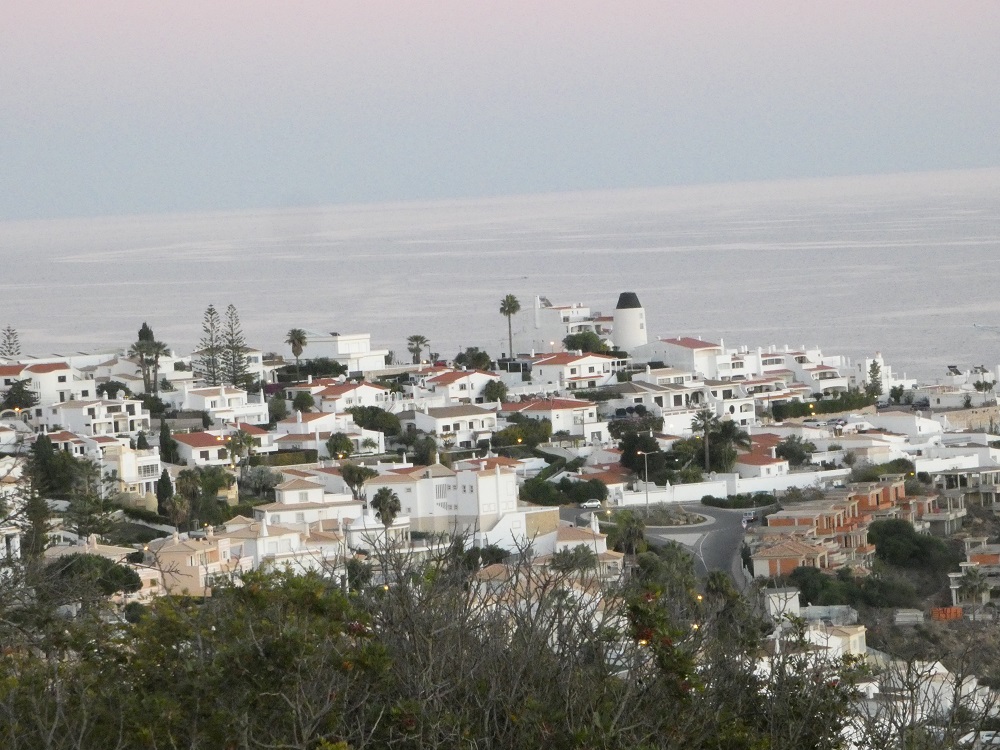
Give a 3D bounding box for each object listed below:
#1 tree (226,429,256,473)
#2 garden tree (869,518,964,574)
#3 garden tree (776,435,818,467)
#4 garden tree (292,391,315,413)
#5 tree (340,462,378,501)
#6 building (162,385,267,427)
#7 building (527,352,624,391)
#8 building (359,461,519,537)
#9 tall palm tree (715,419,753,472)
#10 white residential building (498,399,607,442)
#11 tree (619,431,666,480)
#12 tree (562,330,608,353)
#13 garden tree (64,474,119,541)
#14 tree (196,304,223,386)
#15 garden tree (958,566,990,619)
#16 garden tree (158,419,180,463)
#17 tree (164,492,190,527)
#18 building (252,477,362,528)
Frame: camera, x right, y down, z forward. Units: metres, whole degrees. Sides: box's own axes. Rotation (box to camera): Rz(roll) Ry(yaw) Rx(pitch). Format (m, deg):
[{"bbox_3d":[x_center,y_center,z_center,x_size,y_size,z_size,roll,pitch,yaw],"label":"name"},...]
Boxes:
[{"bbox_3d":[-43.558,12.806,920.000,5.000,7.500,5.000,-3,2,0],"label":"tree"},{"bbox_3d":[67.555,27.855,892.000,15.000,7.500,10.500,-3,2,0],"label":"garden tree"},{"bbox_3d":[54.586,14.087,1012.000,7.410,6.120,6.300,-3,2,0],"label":"garden tree"},{"bbox_3d":[-38.800,5.380,1078.000,4.300,4.600,4.200,-3,2,0],"label":"garden tree"},{"bbox_3d":[-24.390,18.490,948.000,6.400,6.800,6.000,-3,2,0],"label":"tree"},{"bbox_3d":[-55.650,5.970,1068.000,15.000,7.500,13.000,-5,3,-40],"label":"building"},{"bbox_3d":[15.349,-0.407,1110.000,14.500,7.200,12.500,-4,3,-33],"label":"building"},{"bbox_3d":[-9.670,20.010,880.000,24.000,9.780,14.000,-3,2,-8],"label":"building"},{"bbox_3d":[40.970,12.550,958.000,6.600,9.800,6.400,-3,2,0],"label":"tall palm tree"},{"bbox_3d":[10.340,8.790,1055.000,13.500,7.700,15.000,-5,3,-38],"label":"white residential building"},{"bbox_3d":[24.590,14.060,943.000,7.800,8.190,7.800,-3,2,0],"label":"tree"},{"bbox_3d":[18.090,-6.980,1155.000,9.500,4.800,7.200,-3,2,0],"label":"tree"},{"bbox_3d":[-63.570,20.760,850.000,8.300,9.670,8.300,-3,2,0],"label":"garden tree"},{"bbox_3d":[-59.320,-6.020,1115.000,5.200,17.000,5.200,-3,2,0],"label":"tree"},{"bbox_3d":[73.870,33.861,850.000,5.000,8.100,5.000,-3,2,0],"label":"garden tree"},{"bbox_3d":[-59.714,11.997,985.000,3.610,8.300,3.250,-3,2,0],"label":"garden tree"},{"bbox_3d":[-50.207,21.095,850.000,4.100,5.800,4.100,-3,2,0],"label":"tree"},{"bbox_3d":[-30.956,20.825,878.000,15.300,8.100,10.500,-4,2,-14],"label":"building"}]

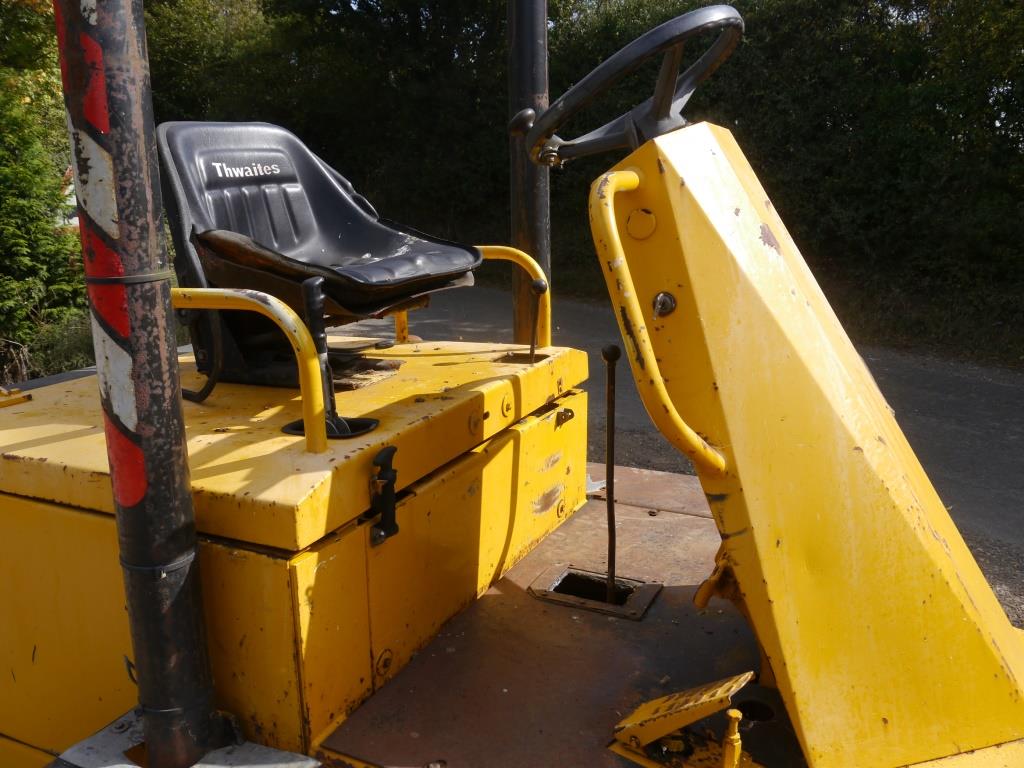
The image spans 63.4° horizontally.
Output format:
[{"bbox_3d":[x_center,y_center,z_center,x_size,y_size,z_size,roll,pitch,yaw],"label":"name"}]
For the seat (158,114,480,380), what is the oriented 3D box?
[{"bbox_3d":[-0.346,-0.249,1.542,0.505,0.479,0.495,5,14,24],"label":"seat"}]

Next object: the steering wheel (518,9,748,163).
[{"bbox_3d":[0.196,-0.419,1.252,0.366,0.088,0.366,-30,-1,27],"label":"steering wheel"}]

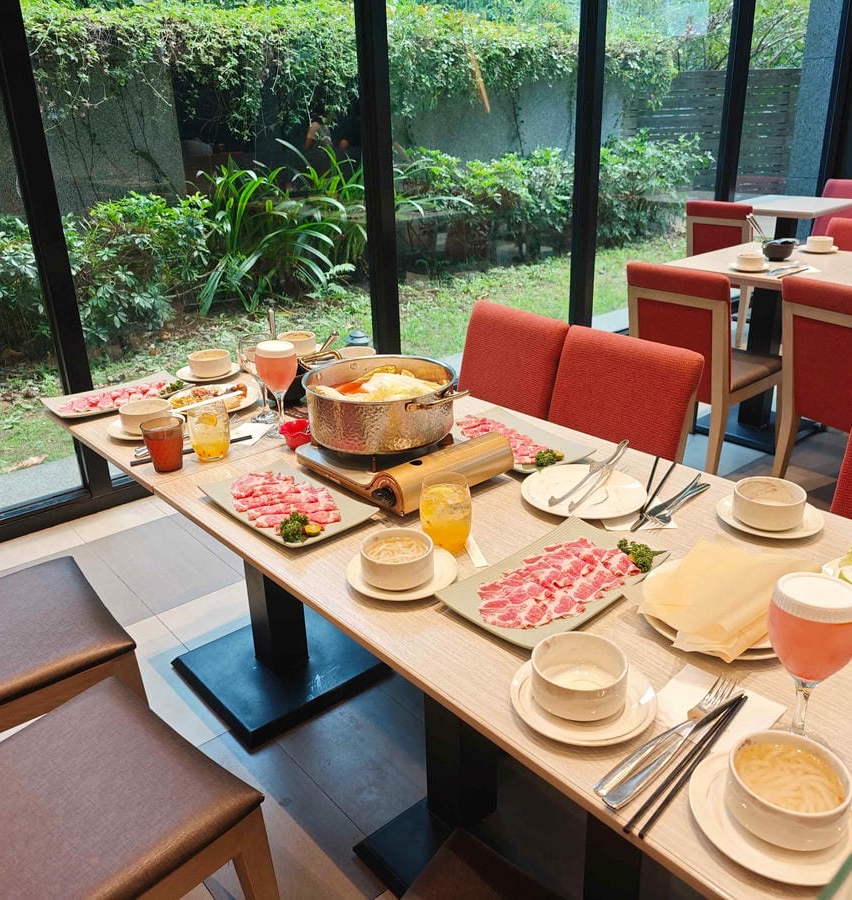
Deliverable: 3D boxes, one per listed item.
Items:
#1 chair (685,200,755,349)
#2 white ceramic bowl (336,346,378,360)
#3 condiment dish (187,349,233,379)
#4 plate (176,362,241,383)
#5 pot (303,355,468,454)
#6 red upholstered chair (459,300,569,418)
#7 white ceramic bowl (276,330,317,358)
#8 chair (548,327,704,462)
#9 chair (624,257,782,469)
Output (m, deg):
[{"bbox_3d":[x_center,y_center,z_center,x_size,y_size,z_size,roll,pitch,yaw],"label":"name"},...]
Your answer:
[{"bbox_3d":[1.827,-1.045,4.698,0.520,0.830,0.430,-18,28,-33],"label":"chair"},{"bbox_3d":[-0.168,-0.221,1.990,0.098,0.053,0.098,-2,23,1],"label":"white ceramic bowl"},{"bbox_3d":[-0.541,-0.212,2.005,0.104,0.053,0.104,-2,23,1],"label":"condiment dish"},{"bbox_3d":[-0.553,-0.195,2.041,0.163,0.020,0.163,-2,23,1],"label":"plate"},{"bbox_3d":[-0.082,-0.086,1.442,0.275,0.101,0.360,-21,29,-36],"label":"pot"},{"bbox_3d":[0.079,0.059,2.268,0.520,0.830,0.430,-18,28,-32],"label":"red upholstered chair"},{"bbox_3d":[-0.348,-0.281,2.148,0.101,0.053,0.101,-2,23,1],"label":"white ceramic bowl"},{"bbox_3d":[0.320,0.180,1.960,0.520,0.830,0.430,-18,28,-33],"label":"chair"},{"bbox_3d":[1.043,-0.287,2.990,0.520,0.830,0.430,-19,28,-34],"label":"chair"}]

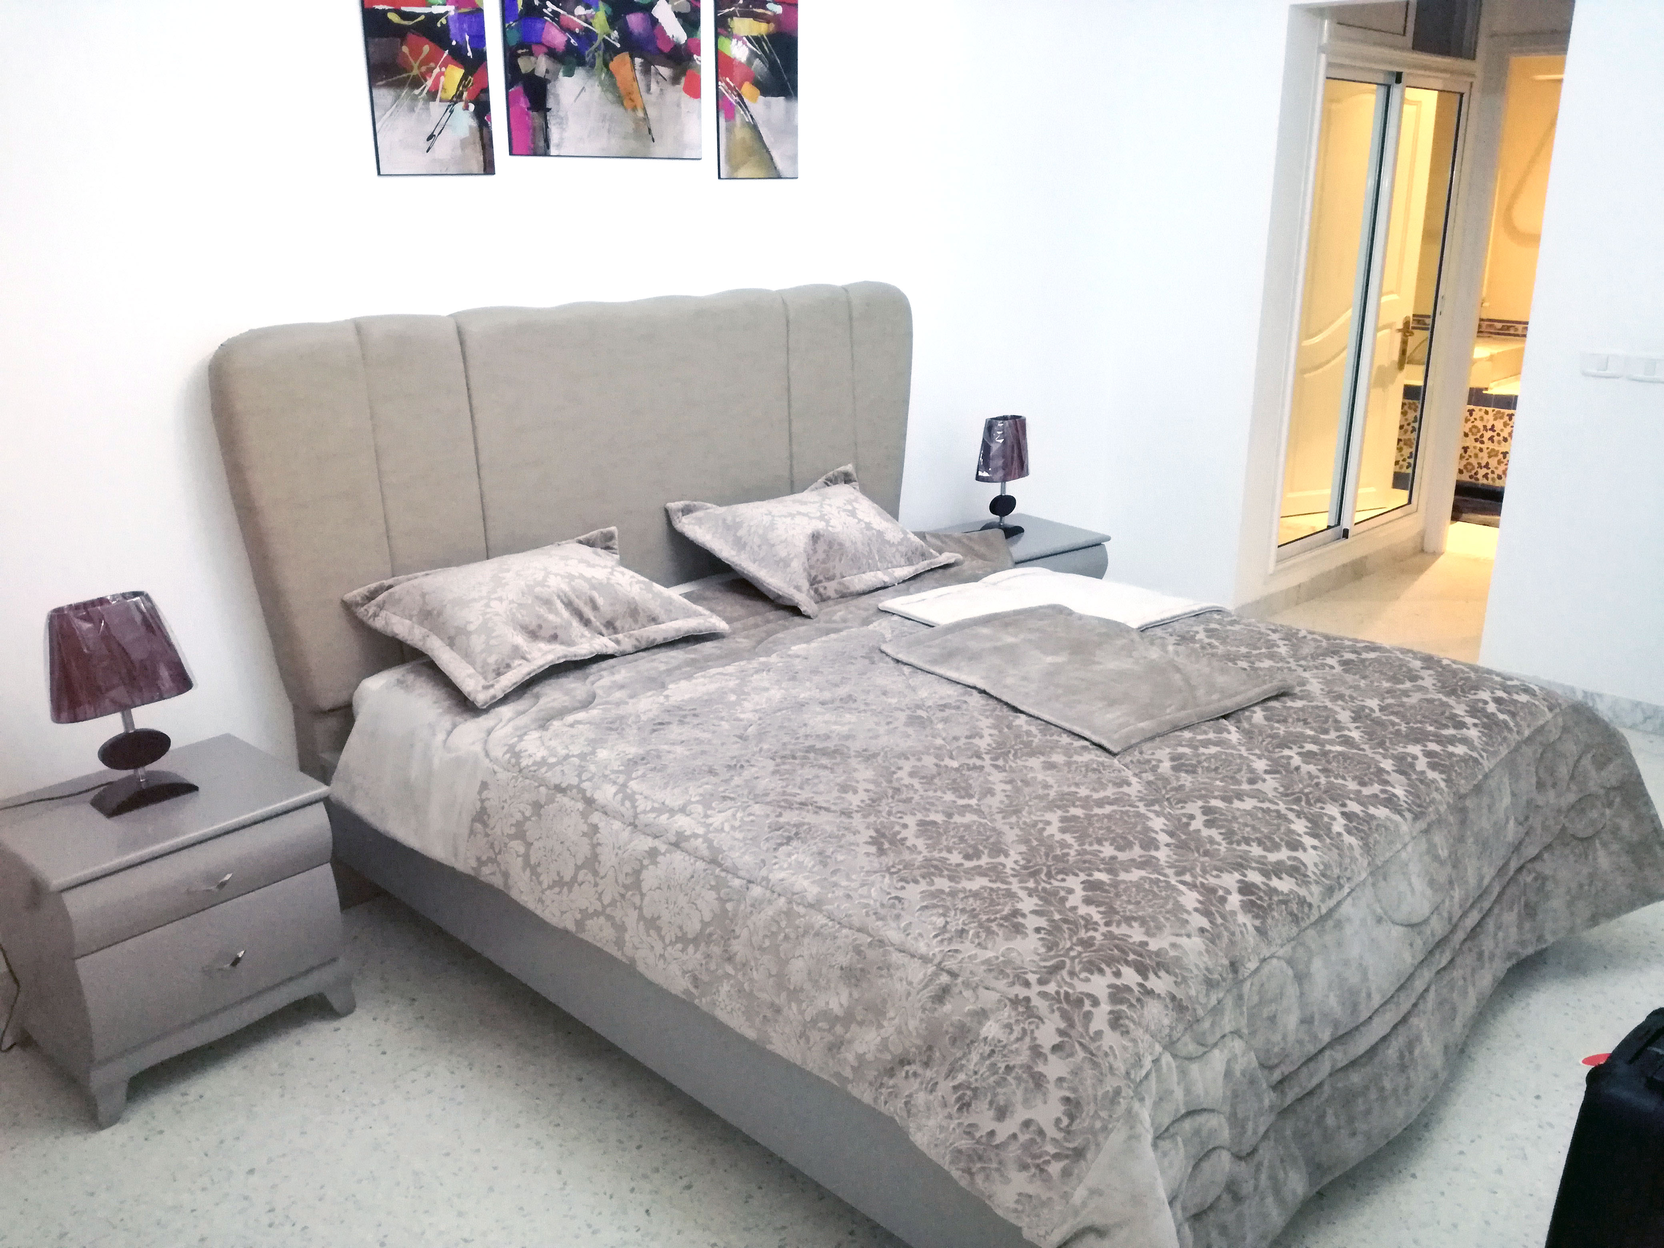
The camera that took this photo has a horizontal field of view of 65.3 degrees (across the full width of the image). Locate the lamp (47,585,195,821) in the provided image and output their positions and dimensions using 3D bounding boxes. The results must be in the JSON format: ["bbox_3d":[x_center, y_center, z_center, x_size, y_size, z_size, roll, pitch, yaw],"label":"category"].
[{"bbox_3d":[-1.338,0.150,2.465,0.140,0.400,0.250,16,24,41],"label":"lamp"}]

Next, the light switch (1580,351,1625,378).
[{"bbox_3d":[2.332,-0.784,3.928,0.122,0.078,0.014,16,24,41],"label":"light switch"}]

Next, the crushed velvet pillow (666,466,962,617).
[{"bbox_3d":[-0.010,-0.257,3.486,0.470,0.165,0.700,40,36,23],"label":"crushed velvet pillow"}]

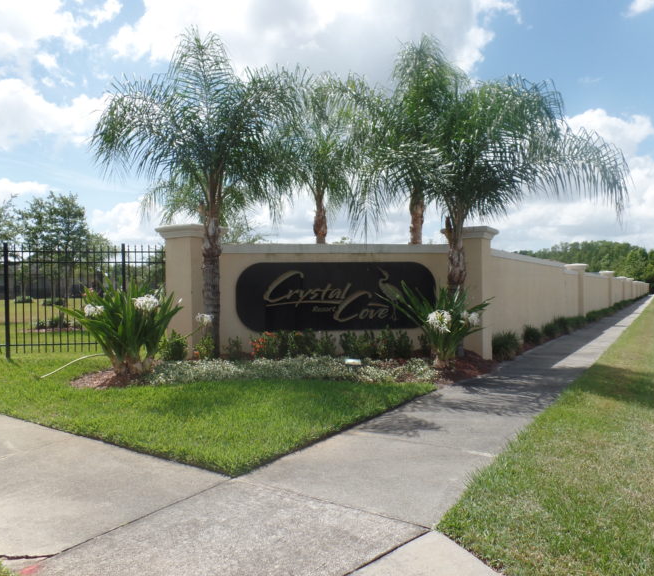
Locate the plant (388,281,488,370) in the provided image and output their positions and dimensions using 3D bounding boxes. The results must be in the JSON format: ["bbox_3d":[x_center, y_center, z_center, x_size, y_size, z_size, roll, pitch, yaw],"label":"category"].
[{"bbox_3d":[1.720,0.575,7.800,1.470,1.310,1.350,0,0,0],"label":"plant"}]

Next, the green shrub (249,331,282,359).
[{"bbox_3d":[-1.024,0.983,8.500,0.500,0.450,0.420,-1,0,-7],"label":"green shrub"}]

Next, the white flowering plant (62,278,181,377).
[{"bbox_3d":[-2.905,0.583,7.250,1.500,1.350,1.400,-1,0,-22],"label":"white flowering plant"}]

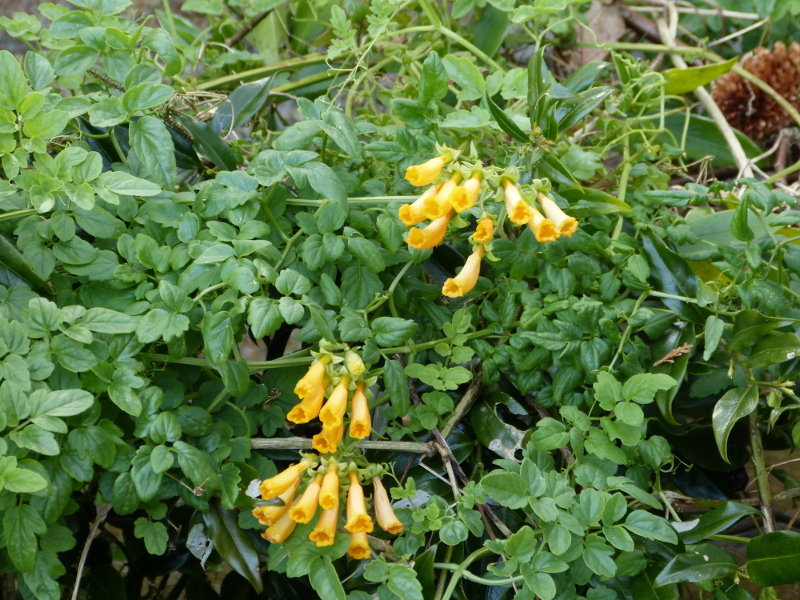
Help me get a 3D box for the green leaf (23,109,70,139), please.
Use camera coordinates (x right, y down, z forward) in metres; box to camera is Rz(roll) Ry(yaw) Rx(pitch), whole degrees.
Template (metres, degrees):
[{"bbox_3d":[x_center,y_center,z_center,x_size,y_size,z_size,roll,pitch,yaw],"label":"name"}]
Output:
[{"bbox_3d":[-0.174,-0.087,2.149,0.024,0.006,0.014,-32,65,-17],"label":"green leaf"}]

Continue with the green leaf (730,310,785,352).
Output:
[{"bbox_3d":[0.203,0.018,2.450,0.041,0.008,0.019,-22,57,-8],"label":"green leaf"}]

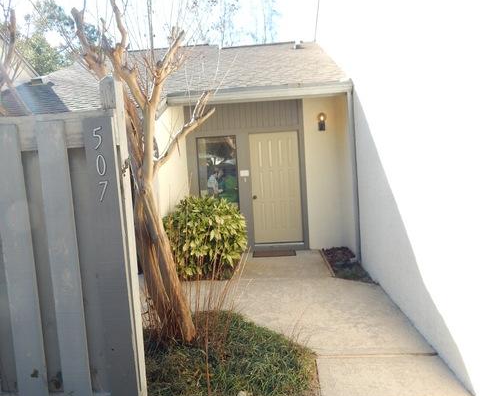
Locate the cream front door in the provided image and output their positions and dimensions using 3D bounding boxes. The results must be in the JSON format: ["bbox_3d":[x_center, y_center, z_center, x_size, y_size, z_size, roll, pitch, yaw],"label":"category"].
[{"bbox_3d":[0.673,-0.172,7.521,0.910,2.040,0.140,-3,4,6],"label":"cream front door"}]

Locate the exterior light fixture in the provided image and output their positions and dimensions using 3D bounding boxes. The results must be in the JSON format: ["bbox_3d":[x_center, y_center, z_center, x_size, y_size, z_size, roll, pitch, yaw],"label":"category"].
[{"bbox_3d":[1.461,-1.351,7.228,0.170,0.330,0.180,-3,4,6],"label":"exterior light fixture"}]

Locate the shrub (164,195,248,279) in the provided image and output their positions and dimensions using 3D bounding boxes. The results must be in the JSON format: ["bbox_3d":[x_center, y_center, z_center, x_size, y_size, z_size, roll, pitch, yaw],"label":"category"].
[{"bbox_3d":[-0.499,0.549,6.392,1.250,1.200,1.150,-3,4,6],"label":"shrub"}]

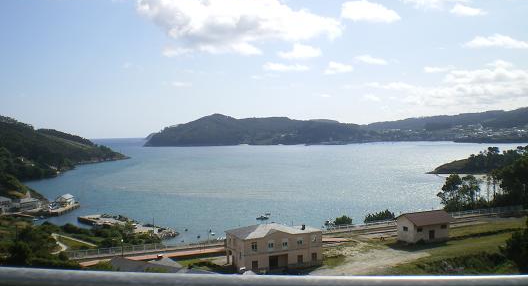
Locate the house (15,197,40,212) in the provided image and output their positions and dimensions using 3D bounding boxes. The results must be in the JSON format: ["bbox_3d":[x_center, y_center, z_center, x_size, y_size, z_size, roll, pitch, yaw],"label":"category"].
[{"bbox_3d":[-121.820,31.540,298.859,6.000,5.300,11.500,0,1,30],"label":"house"}]

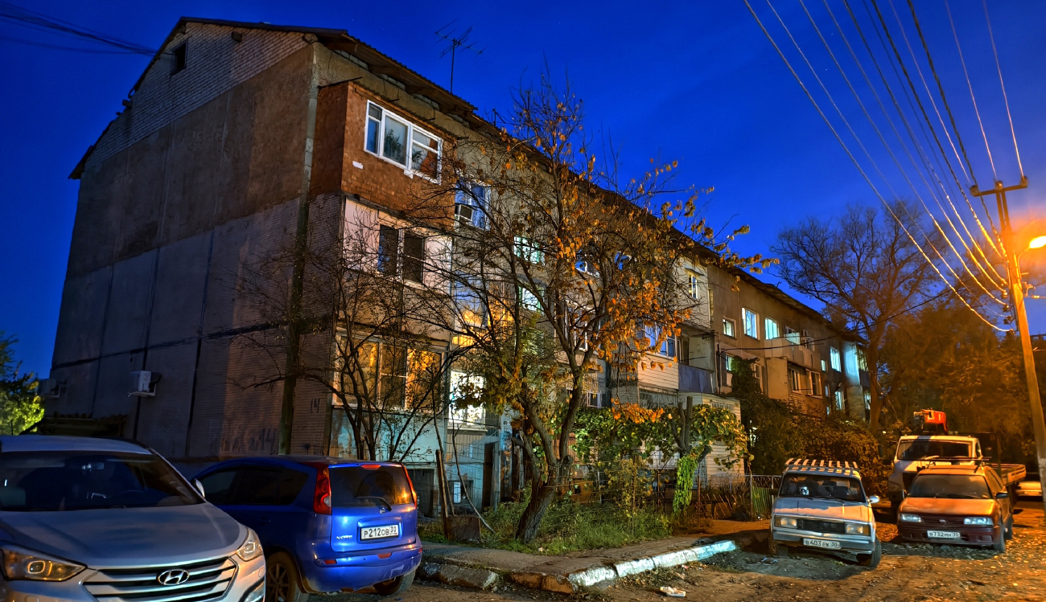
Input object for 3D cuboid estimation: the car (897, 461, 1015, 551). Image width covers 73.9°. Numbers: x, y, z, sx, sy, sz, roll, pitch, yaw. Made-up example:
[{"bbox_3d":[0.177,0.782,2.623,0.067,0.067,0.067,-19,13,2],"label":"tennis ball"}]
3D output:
[{"bbox_3d":[8.994,4.203,14.389,1.690,1.470,4.420,-9,-16,36],"label":"car"}]

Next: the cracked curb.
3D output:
[{"bbox_3d":[1.473,4.061,11.270,2.221,0.260,6.538,-9,-16,36],"label":"cracked curb"}]

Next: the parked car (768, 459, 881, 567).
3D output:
[{"bbox_3d":[5.525,3.846,12.958,1.620,1.580,4.100,-1,-12,22],"label":"parked car"}]

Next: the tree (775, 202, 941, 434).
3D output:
[{"bbox_3d":[16.685,1.884,35.168,8.400,15.200,8.400,-7,-14,29],"label":"tree"}]

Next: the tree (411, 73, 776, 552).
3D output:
[{"bbox_3d":[1.356,-0.091,13.564,6.500,9.100,6.000,1,-13,0],"label":"tree"}]

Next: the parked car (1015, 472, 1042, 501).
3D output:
[{"bbox_3d":[25.695,9.335,34.894,1.680,1.430,4.200,-9,-16,38],"label":"parked car"}]

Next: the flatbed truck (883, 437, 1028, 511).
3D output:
[{"bbox_3d":[13.092,5.274,20.921,2.280,2.280,6.400,-11,-17,40],"label":"flatbed truck"}]

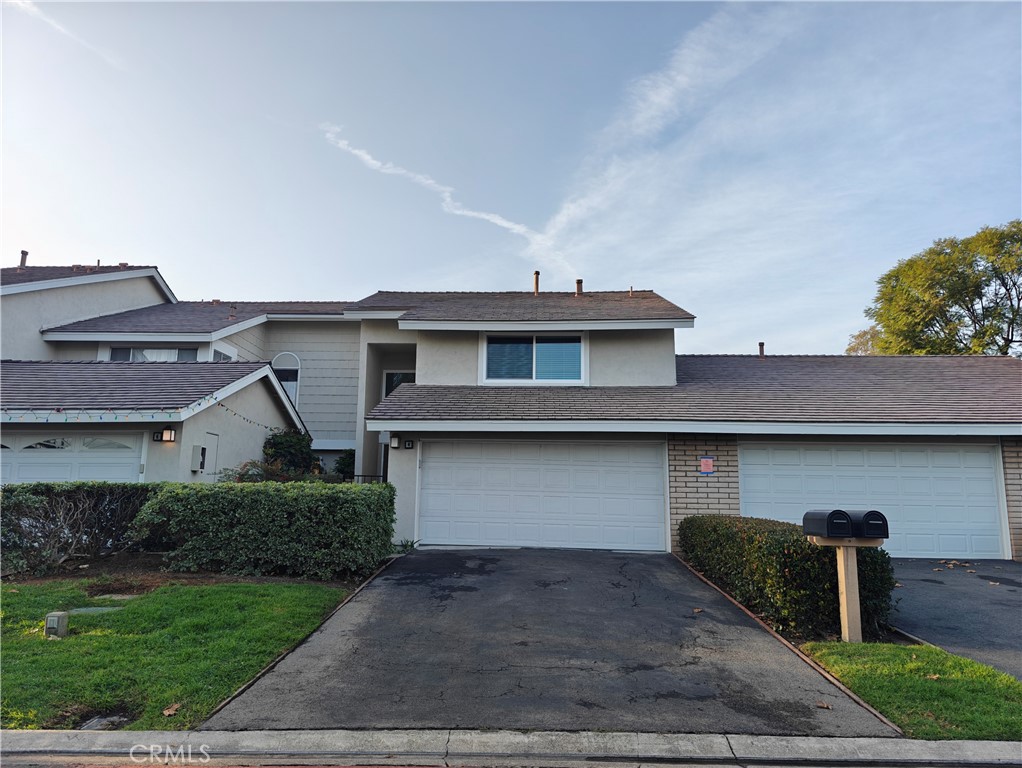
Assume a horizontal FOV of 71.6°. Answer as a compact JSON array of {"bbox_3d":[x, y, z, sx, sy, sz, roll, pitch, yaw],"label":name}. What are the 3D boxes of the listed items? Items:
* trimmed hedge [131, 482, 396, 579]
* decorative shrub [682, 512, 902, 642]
[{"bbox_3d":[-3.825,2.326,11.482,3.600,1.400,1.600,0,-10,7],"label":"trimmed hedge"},{"bbox_3d":[3.696,2.601,10.361,1.280,1.100,5.200,1,-9,2],"label":"decorative shrub"}]

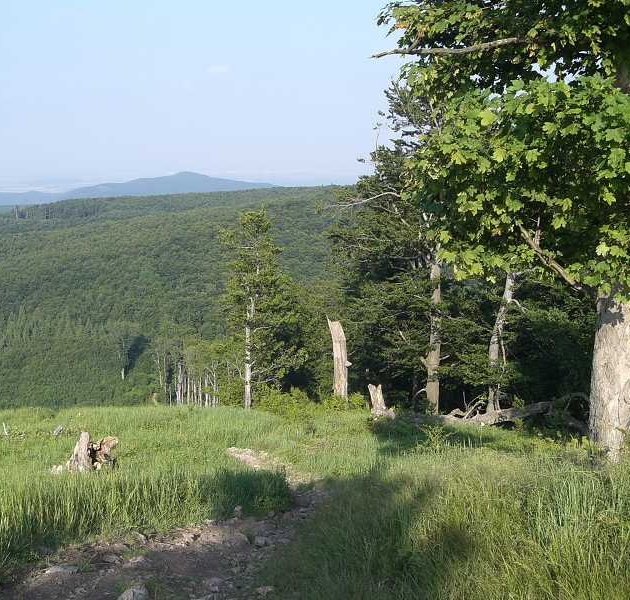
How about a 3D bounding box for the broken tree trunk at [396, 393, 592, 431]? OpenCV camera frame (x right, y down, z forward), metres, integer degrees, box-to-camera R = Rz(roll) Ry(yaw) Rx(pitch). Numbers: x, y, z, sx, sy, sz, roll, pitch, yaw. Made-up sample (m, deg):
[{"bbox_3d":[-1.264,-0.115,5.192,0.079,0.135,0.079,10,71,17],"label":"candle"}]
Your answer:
[{"bbox_3d":[3.437,2.203,17.200,3.800,0.783,0.800,0,8,0],"label":"broken tree trunk"}]

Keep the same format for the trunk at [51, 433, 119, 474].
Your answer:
[{"bbox_3d":[-2.483,1.677,9.500,0.736,0.409,0.620,0,8,0],"label":"trunk"}]

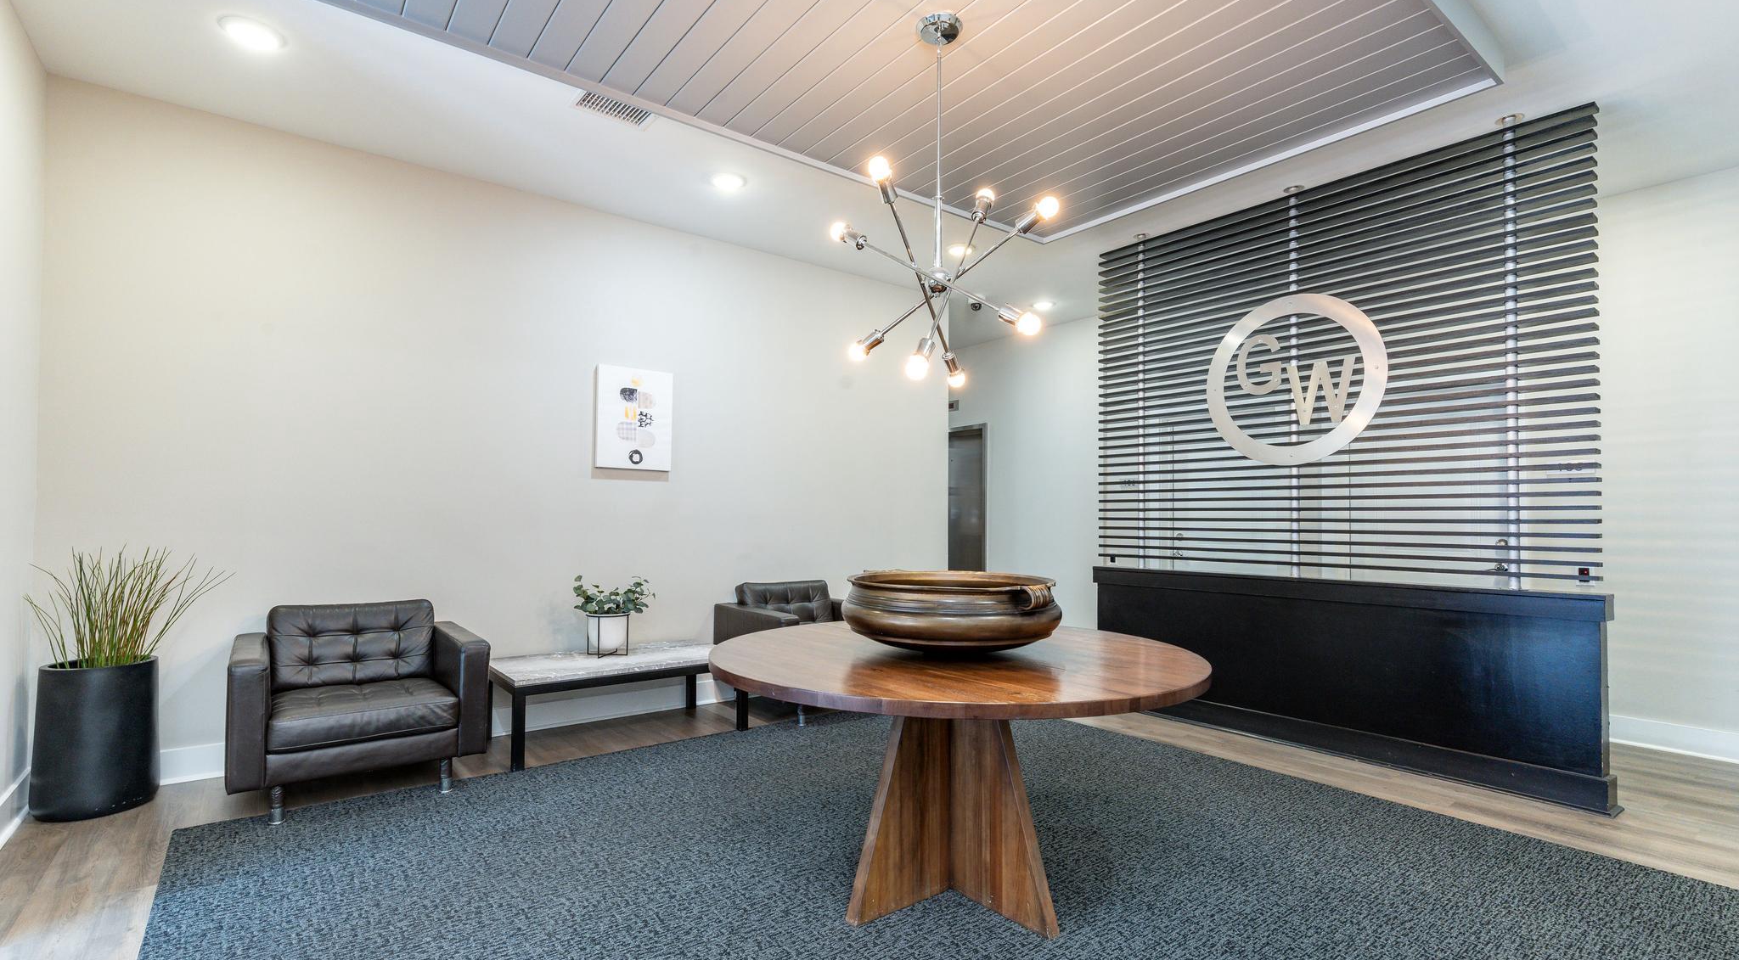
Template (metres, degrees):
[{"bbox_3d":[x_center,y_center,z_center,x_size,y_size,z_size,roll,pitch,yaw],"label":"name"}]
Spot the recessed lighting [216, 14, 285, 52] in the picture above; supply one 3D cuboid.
[{"bbox_3d":[-2.347,-1.686,2.939,0.210,0.030,0.210,3,-4,-37],"label":"recessed lighting"}]

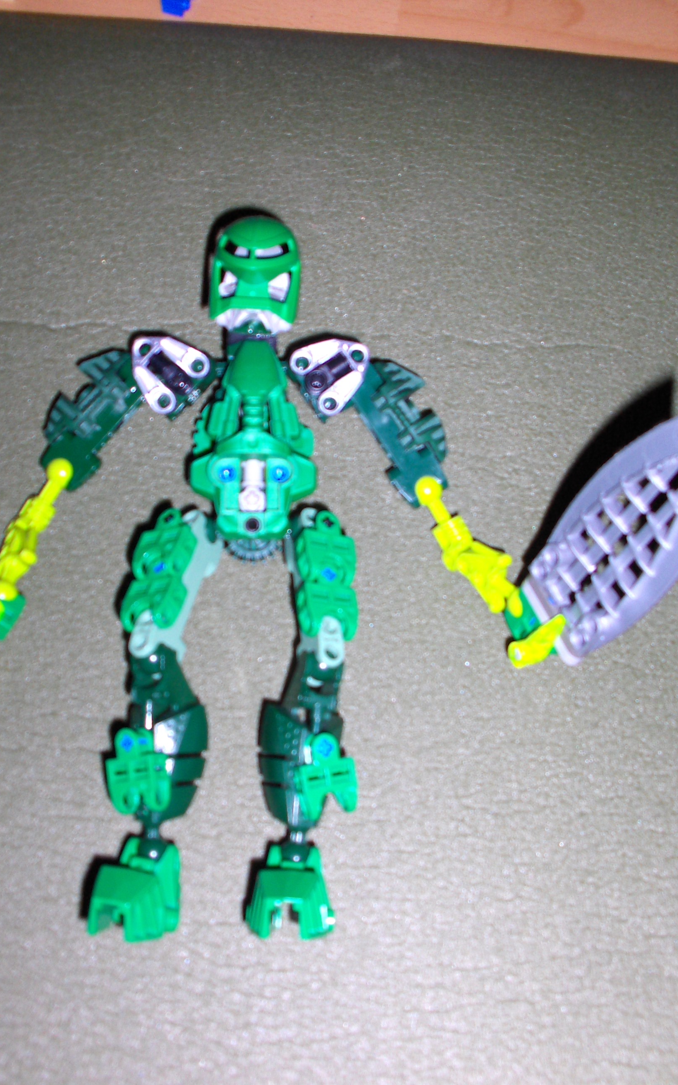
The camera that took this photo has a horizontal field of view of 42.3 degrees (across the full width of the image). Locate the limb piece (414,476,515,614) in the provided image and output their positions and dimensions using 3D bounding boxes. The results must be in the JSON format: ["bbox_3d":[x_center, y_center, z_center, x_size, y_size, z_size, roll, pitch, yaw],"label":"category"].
[{"bbox_3d":[0.045,0.002,0.302,0.019,0.015,0.058,-33,75,-10],"label":"limb piece"}]

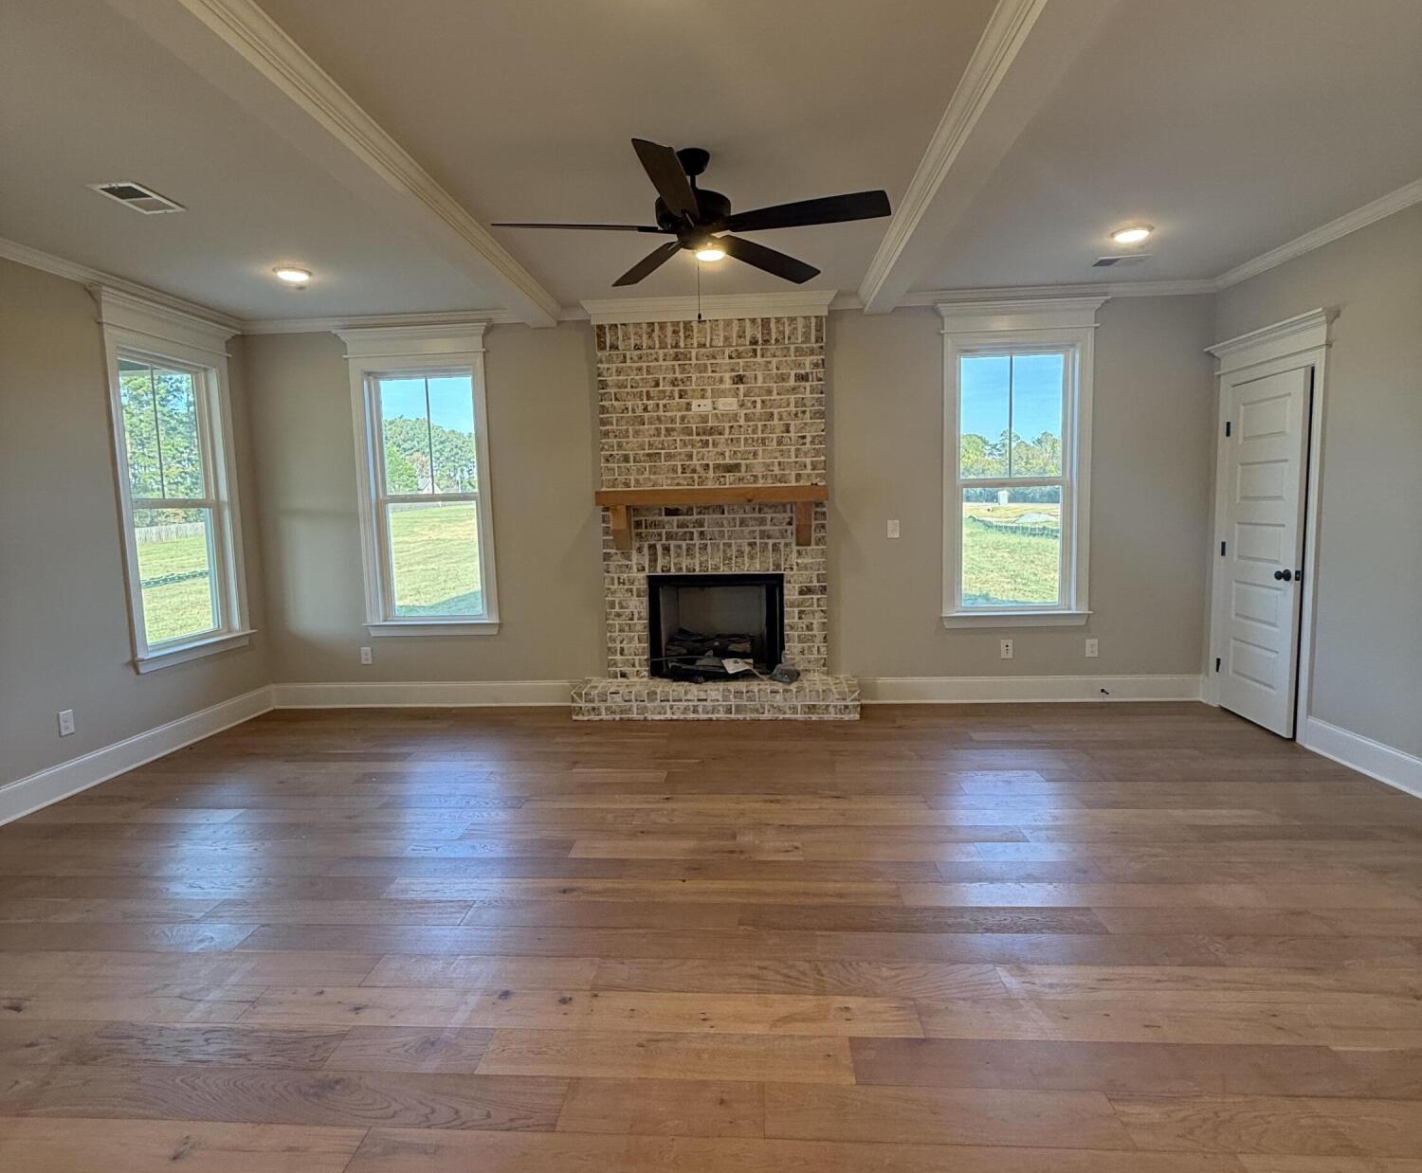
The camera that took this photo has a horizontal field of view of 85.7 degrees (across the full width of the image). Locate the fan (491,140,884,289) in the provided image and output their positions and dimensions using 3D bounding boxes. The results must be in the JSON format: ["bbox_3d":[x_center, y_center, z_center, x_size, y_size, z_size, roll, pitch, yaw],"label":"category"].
[{"bbox_3d":[-0.074,-1.476,2.985,1.500,0.398,1.480,-1,6,4],"label":"fan"}]

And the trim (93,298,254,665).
[{"bbox_3d":[-3.262,-0.609,4.779,0.120,2.127,1.030,-1,6,4],"label":"trim"}]

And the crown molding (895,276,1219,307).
[{"bbox_3d":[2.220,-1.890,4.942,2.055,0.083,0.060,-1,6,4],"label":"crown molding"}]

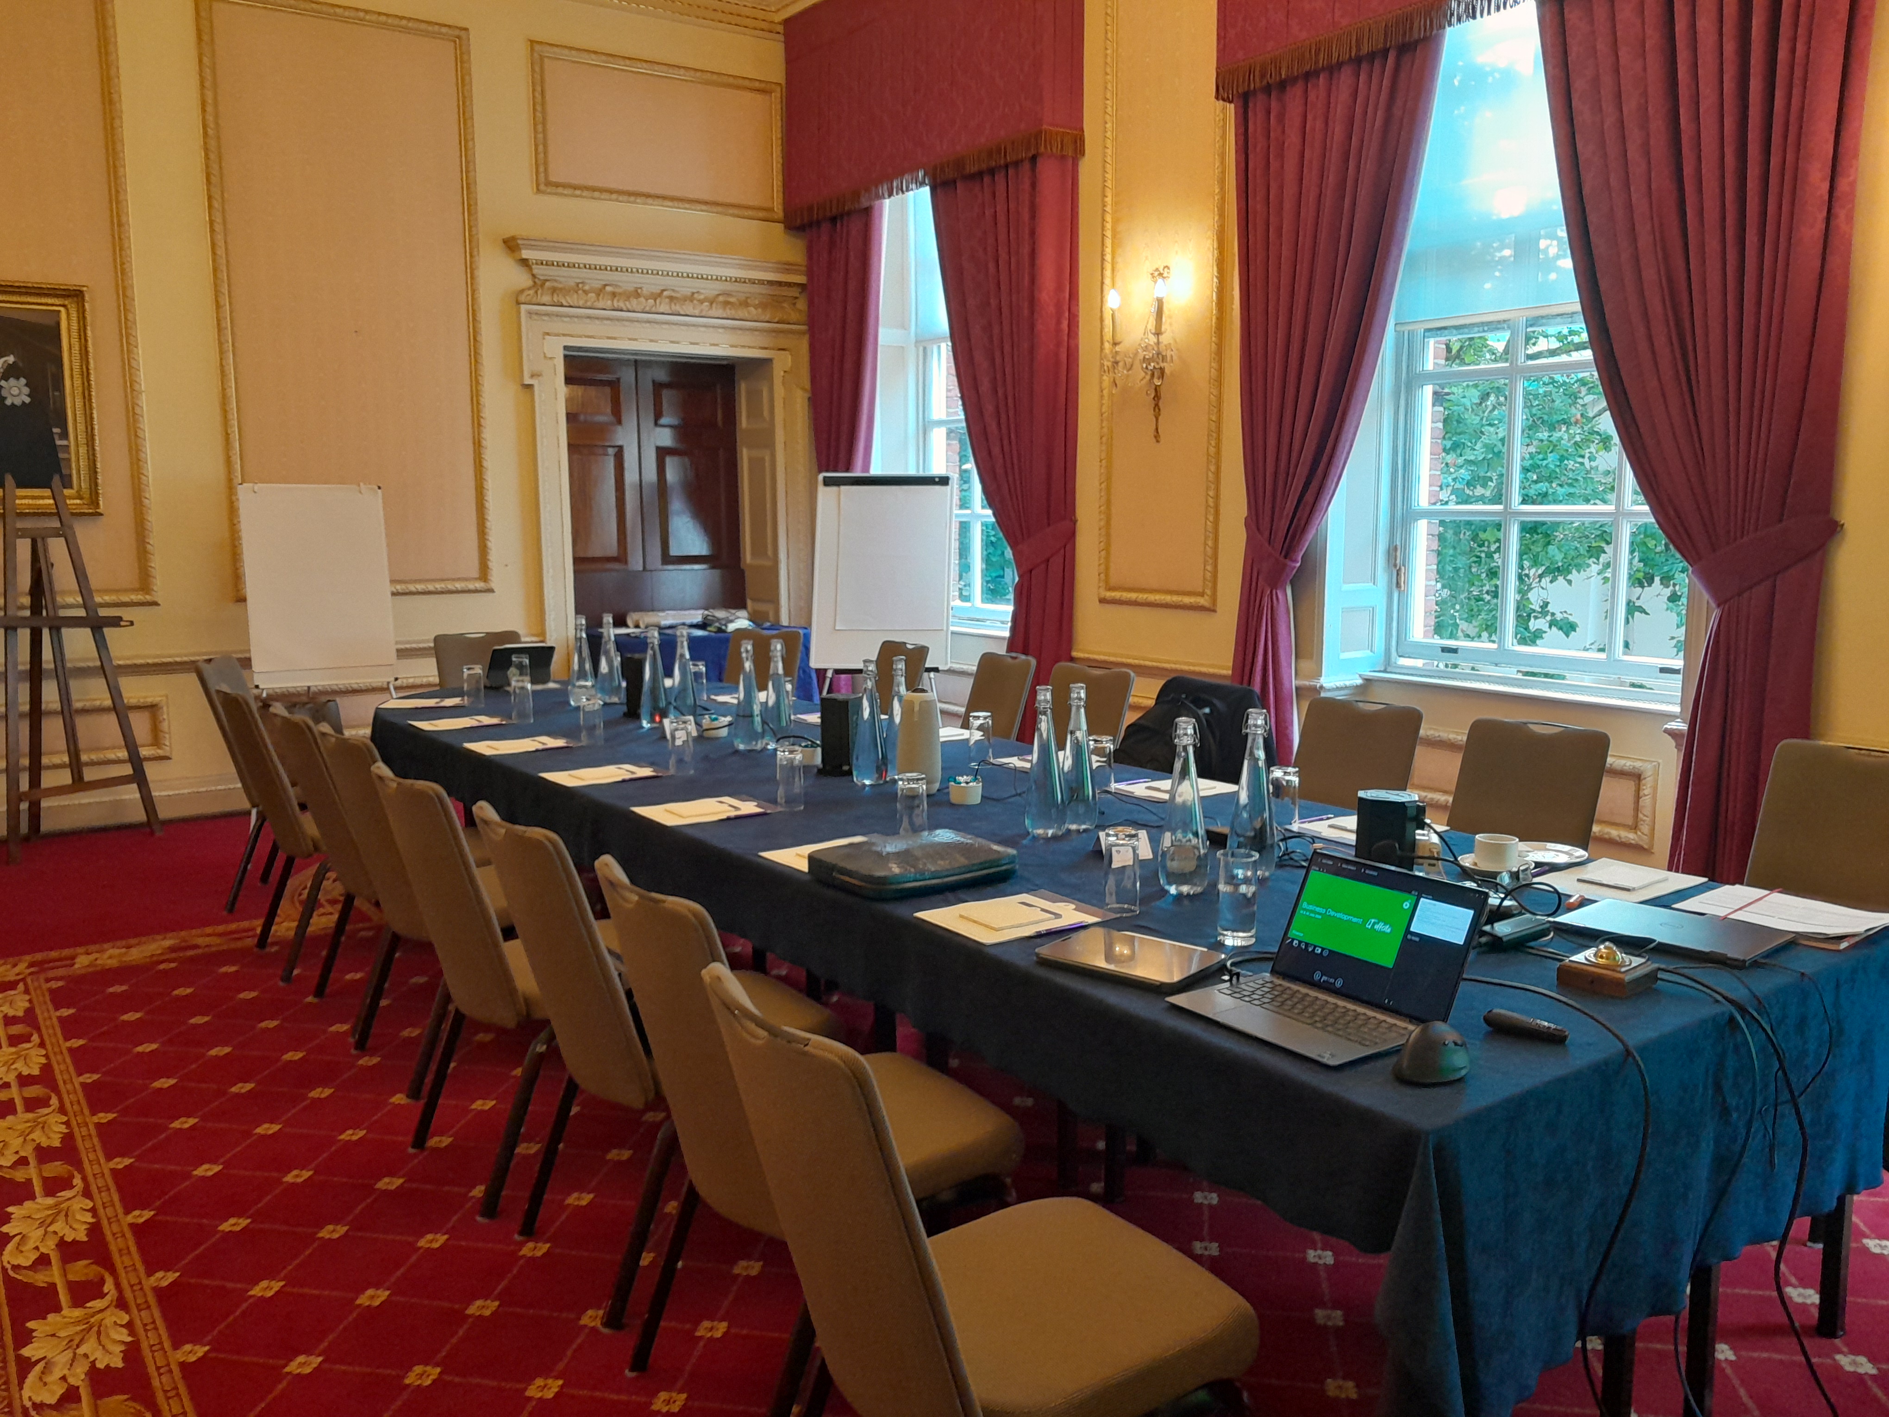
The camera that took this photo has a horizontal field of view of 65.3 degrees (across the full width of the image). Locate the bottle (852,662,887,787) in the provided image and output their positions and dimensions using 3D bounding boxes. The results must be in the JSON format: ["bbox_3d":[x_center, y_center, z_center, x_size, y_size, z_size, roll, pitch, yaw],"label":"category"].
[{"bbox_3d":[-0.198,0.039,3.942,0.091,0.325,0.091,0,8,0],"label":"bottle"}]

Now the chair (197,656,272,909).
[{"bbox_3d":[-2.480,0.276,5.691,0.600,0.905,0.465,-2,8,-10],"label":"chair"}]

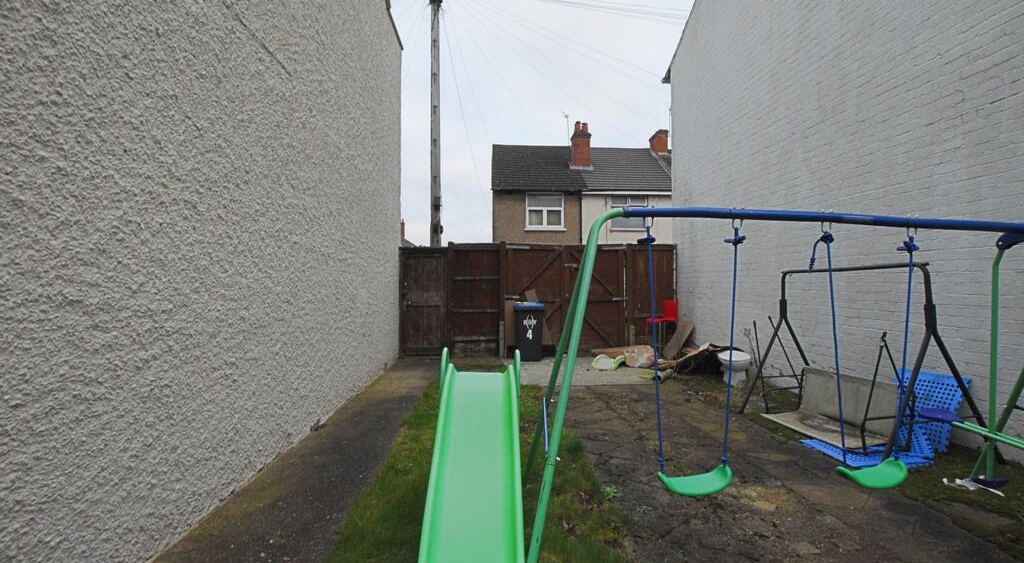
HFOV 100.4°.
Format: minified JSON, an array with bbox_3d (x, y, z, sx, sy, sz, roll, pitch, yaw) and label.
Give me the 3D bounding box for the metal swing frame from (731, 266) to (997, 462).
[{"bbox_3d":[2.870,0.595,3.630,1.010,1.400,1.460,0,0,-6],"label":"metal swing frame"}]

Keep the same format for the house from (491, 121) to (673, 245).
[{"bbox_3d":[3.650,-3.500,24.400,9.400,10.000,7.900,0,0,-2],"label":"house"}]

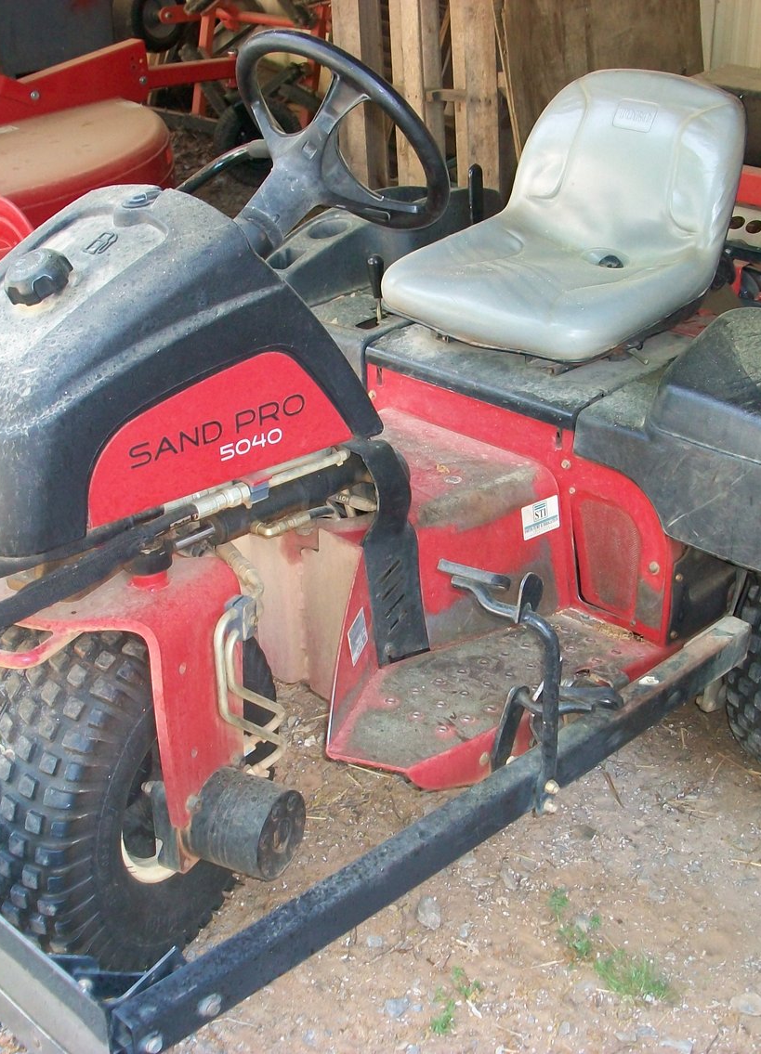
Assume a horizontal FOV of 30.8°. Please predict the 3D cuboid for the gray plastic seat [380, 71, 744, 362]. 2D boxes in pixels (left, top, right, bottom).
[{"bbox_3d":[0.301,-0.538,2.299,0.430,0.400,0.510,21,32,39],"label":"gray plastic seat"}]

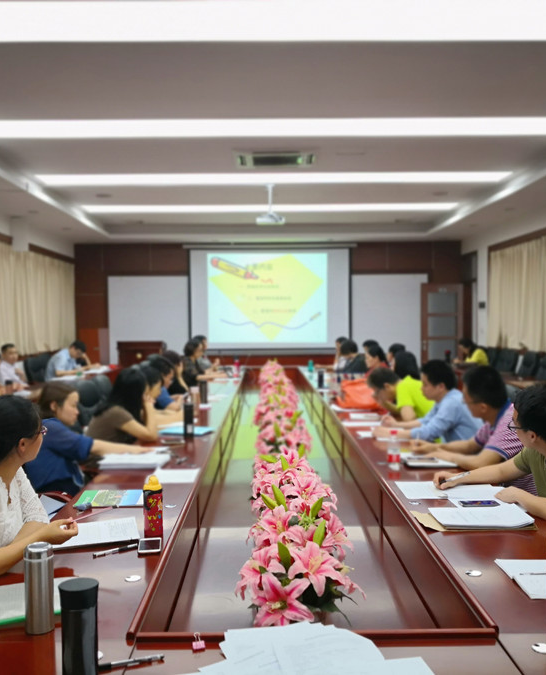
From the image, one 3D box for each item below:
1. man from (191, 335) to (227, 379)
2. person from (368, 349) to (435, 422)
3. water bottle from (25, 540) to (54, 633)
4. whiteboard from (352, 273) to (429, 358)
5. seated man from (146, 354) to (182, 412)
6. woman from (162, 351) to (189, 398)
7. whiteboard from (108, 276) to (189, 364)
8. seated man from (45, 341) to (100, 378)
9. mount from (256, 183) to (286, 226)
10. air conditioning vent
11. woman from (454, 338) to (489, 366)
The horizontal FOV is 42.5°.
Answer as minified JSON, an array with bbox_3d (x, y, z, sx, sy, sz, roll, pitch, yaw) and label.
[{"bbox_3d":[-1.058,0.631,9.902,0.780,1.280,0.500,0,1,-1],"label":"man"},{"bbox_3d":[1.065,0.781,5.332,0.850,1.160,0.520,0,1,-1],"label":"person"},{"bbox_3d":[-0.547,0.591,1.662,0.069,0.198,0.069,0,1,-1],"label":"water bottle"},{"bbox_3d":[2.171,-0.309,12.990,1.450,1.720,0.050,0,1,-1],"label":"whiteboard"},{"bbox_3d":[-1.073,0.764,5.903,0.800,1.200,0.500,0,1,-1],"label":"seated man"},{"bbox_3d":[-1.078,0.705,6.909,0.640,1.180,0.500,-1,1,-6],"label":"woman"},{"bbox_3d":[-2.423,-0.290,13.715,1.680,1.800,0.050,0,1,-1],"label":"whiteboard"},{"bbox_3d":[-2.817,0.639,9.589,0.750,1.200,0.620,0,1,8],"label":"seated man"},{"bbox_3d":[-0.030,-1.585,8.383,0.350,0.500,0.300,0,1,-1],"label":"mount"},{"bbox_3d":[0.033,-1.930,7.644,0.880,0.070,0.850,0,1,-1],"label":"air conditioning vent"},{"bbox_3d":[3.204,0.623,11.260,0.780,1.200,0.480,0,1,-1],"label":"woman"}]

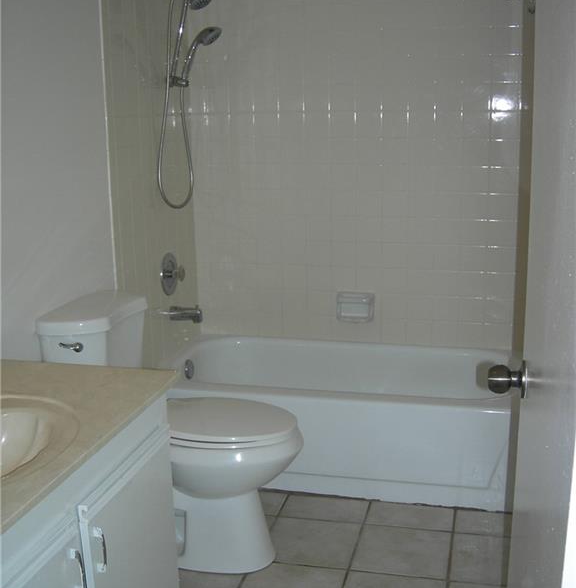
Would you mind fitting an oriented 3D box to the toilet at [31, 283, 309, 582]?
[{"bbox_3d":[-0.315,0.432,2.560,0.748,0.770,0.480,2,12,14],"label":"toilet"}]

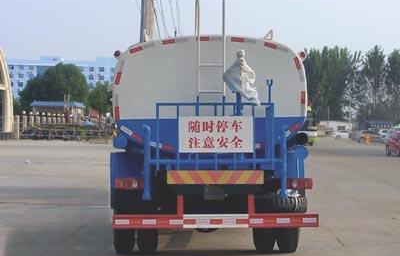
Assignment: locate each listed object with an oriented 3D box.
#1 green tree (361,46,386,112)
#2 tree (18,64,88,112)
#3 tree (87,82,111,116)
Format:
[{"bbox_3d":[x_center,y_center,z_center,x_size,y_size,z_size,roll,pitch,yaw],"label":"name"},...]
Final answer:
[{"bbox_3d":[33.780,-7.360,85.000,4.650,16.840,4.600,0,0,0],"label":"green tree"},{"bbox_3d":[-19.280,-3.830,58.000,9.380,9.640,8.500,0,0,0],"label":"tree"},{"bbox_3d":[-12.300,-2.400,54.000,3.570,6.890,3.600,0,0,0],"label":"tree"}]

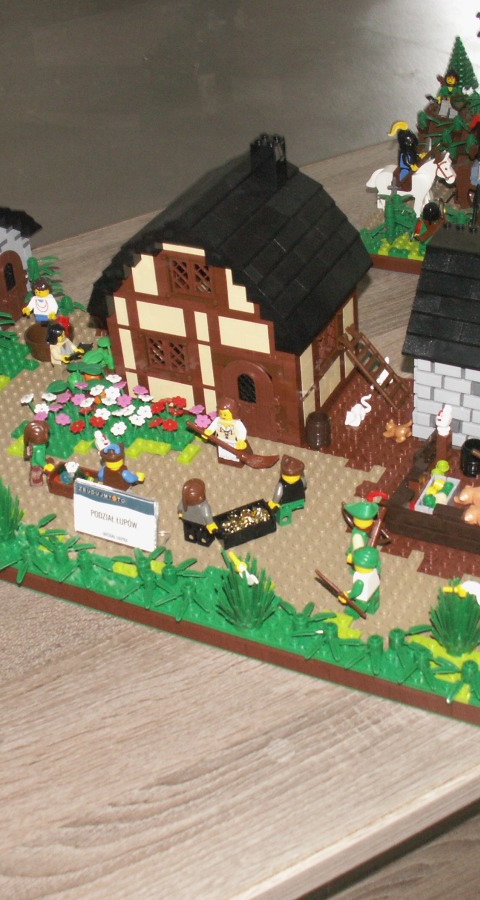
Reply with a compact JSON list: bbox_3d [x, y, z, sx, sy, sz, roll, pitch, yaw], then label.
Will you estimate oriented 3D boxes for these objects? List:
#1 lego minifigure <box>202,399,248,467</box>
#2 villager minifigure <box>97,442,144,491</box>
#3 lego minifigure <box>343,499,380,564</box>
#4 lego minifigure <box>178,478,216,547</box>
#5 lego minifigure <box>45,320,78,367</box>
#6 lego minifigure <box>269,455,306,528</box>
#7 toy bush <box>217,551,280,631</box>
[{"bbox_3d":[-0.006,-0.012,0.721,0.028,0.043,0.019,13,40,24],"label":"lego minifigure"},{"bbox_3d":[-0.070,0.013,0.698,0.026,0.045,0.018,13,39,24],"label":"villager minifigure"},{"bbox_3d":[0.065,0.044,0.639,0.020,0.044,0.025,13,39,24],"label":"lego minifigure"},{"bbox_3d":[-0.023,0.033,0.666,0.025,0.043,0.014,13,39,24],"label":"lego minifigure"},{"bbox_3d":[-0.120,-0.073,0.836,0.022,0.026,0.024,13,40,24],"label":"lego minifigure"},{"bbox_3d":[0.026,0.021,0.672,0.025,0.043,0.018,-14,37,-11],"label":"lego minifigure"},{"bbox_3d":[0.006,0.071,0.606,0.030,0.037,0.030,-4,36,3],"label":"toy bush"}]

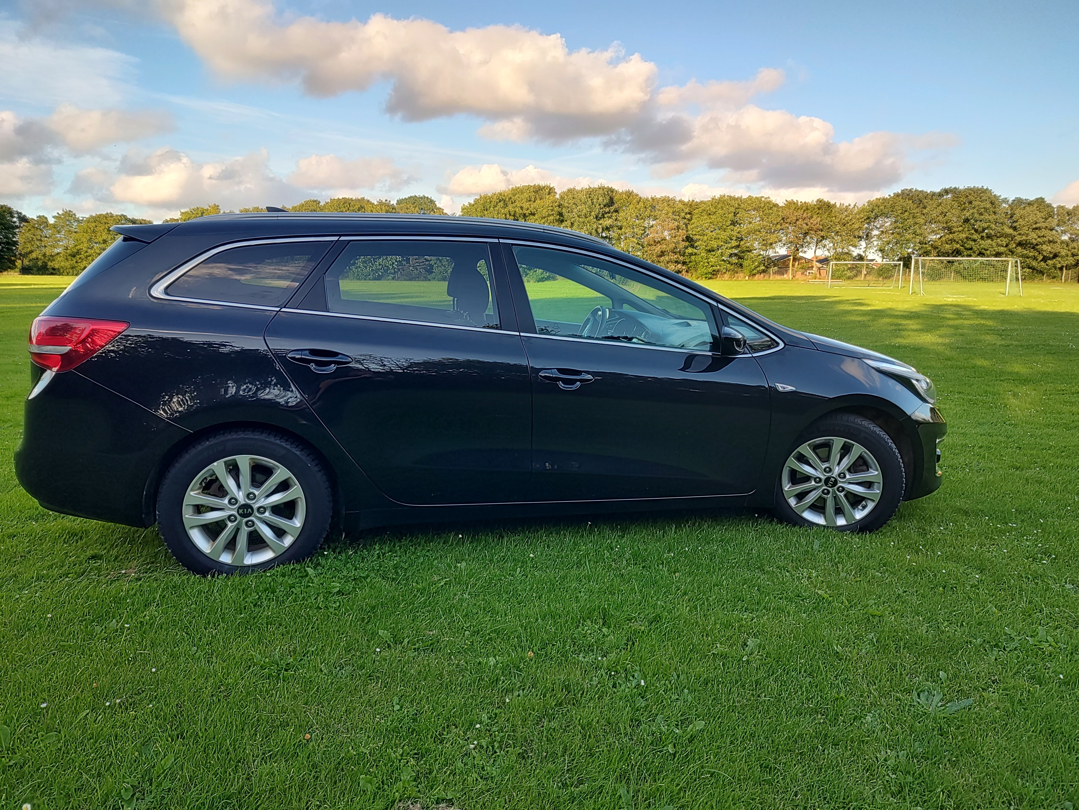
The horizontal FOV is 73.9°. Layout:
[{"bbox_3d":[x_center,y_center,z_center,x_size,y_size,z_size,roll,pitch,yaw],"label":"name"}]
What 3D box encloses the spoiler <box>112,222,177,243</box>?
[{"bbox_3d":[-1.684,-0.766,3.290,0.330,0.115,1.160,-1,11,-14],"label":"spoiler"}]

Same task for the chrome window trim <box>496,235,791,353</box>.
[{"bbox_3d":[0.490,-0.462,3.159,1.314,0.521,0.110,-2,-14,-18],"label":"chrome window trim"}]

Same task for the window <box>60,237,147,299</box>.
[{"bbox_3d":[-1.878,-0.600,3.272,0.120,0.400,1.200,43,-2,-18],"label":"window"}]

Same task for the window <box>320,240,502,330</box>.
[{"bbox_3d":[-0.498,-0.485,2.852,0.677,0.350,0.045,-1,-9,-14],"label":"window"}]

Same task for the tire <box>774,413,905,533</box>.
[{"bbox_3d":[1.402,0.343,3.458,0.630,0.630,0.210,4,13,19],"label":"tire"}]

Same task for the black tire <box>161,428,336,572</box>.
[{"bbox_3d":[-1.148,0.389,2.837,0.626,0.624,0.212,-1,11,-14],"label":"black tire"}]

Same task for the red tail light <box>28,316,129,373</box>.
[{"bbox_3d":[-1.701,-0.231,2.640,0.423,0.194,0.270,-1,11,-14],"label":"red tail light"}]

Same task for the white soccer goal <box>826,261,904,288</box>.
[{"bbox_3d":[25.479,-10.189,56.485,5.200,2.100,1.804,2,11,11],"label":"white soccer goal"}]

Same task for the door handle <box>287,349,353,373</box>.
[{"bbox_3d":[-0.825,-0.167,2.707,0.243,0.090,0.060,-1,7,-14],"label":"door handle"}]

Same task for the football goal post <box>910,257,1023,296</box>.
[{"bbox_3d":[23.554,-7.059,39.524,5.200,2.100,1.770,2,11,7],"label":"football goal post"}]

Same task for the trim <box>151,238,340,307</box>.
[{"bbox_3d":[-1.110,-0.505,2.733,0.672,0.313,0.070,0,-16,-10],"label":"trim"}]

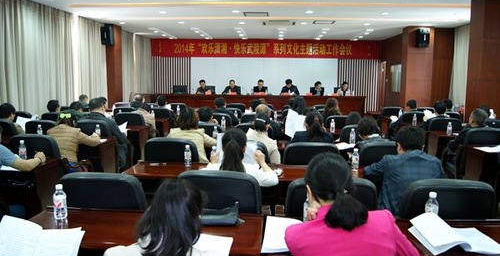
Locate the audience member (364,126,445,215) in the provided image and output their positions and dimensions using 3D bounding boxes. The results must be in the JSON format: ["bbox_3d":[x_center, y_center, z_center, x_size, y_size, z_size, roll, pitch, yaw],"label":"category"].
[{"bbox_3d":[1.113,0.576,2.750,0.550,1.160,0.680,1,6,-1],"label":"audience member"}]

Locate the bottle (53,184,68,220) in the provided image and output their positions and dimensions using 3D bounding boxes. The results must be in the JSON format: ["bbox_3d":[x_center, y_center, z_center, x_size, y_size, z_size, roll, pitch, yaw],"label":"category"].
[{"bbox_3d":[-0.987,0.388,1.950,0.066,0.190,0.066,1,7,4],"label":"bottle"}]

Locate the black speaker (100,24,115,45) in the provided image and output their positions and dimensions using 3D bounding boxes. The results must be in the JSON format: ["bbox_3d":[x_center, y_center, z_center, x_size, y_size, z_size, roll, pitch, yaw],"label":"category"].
[{"bbox_3d":[-3.417,-2.215,8.998,0.290,0.480,0.290,0,12,4],"label":"black speaker"}]

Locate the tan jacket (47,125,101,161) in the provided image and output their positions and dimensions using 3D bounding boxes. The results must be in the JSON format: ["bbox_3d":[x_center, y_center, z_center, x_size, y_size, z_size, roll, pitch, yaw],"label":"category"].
[{"bbox_3d":[-1.803,0.169,3.862,0.480,0.430,0.380,3,8,16],"label":"tan jacket"}]

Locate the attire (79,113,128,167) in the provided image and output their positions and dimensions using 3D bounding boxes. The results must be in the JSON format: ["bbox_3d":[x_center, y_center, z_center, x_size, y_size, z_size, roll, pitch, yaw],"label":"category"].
[{"bbox_3d":[-2.040,0.193,5.250,0.500,0.780,0.500,2,7,9],"label":"attire"}]

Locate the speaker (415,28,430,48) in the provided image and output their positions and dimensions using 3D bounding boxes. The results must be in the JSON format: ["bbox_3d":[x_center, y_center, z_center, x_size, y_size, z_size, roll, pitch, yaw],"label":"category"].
[{"bbox_3d":[3.897,-2.024,8.470,0.290,0.470,0.280,1,11,4],"label":"speaker"}]

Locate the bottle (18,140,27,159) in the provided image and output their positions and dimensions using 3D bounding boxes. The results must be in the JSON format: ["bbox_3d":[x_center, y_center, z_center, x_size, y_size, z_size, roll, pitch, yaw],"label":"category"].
[{"bbox_3d":[-2.167,0.211,3.570,0.066,0.190,0.066,1,7,4],"label":"bottle"}]

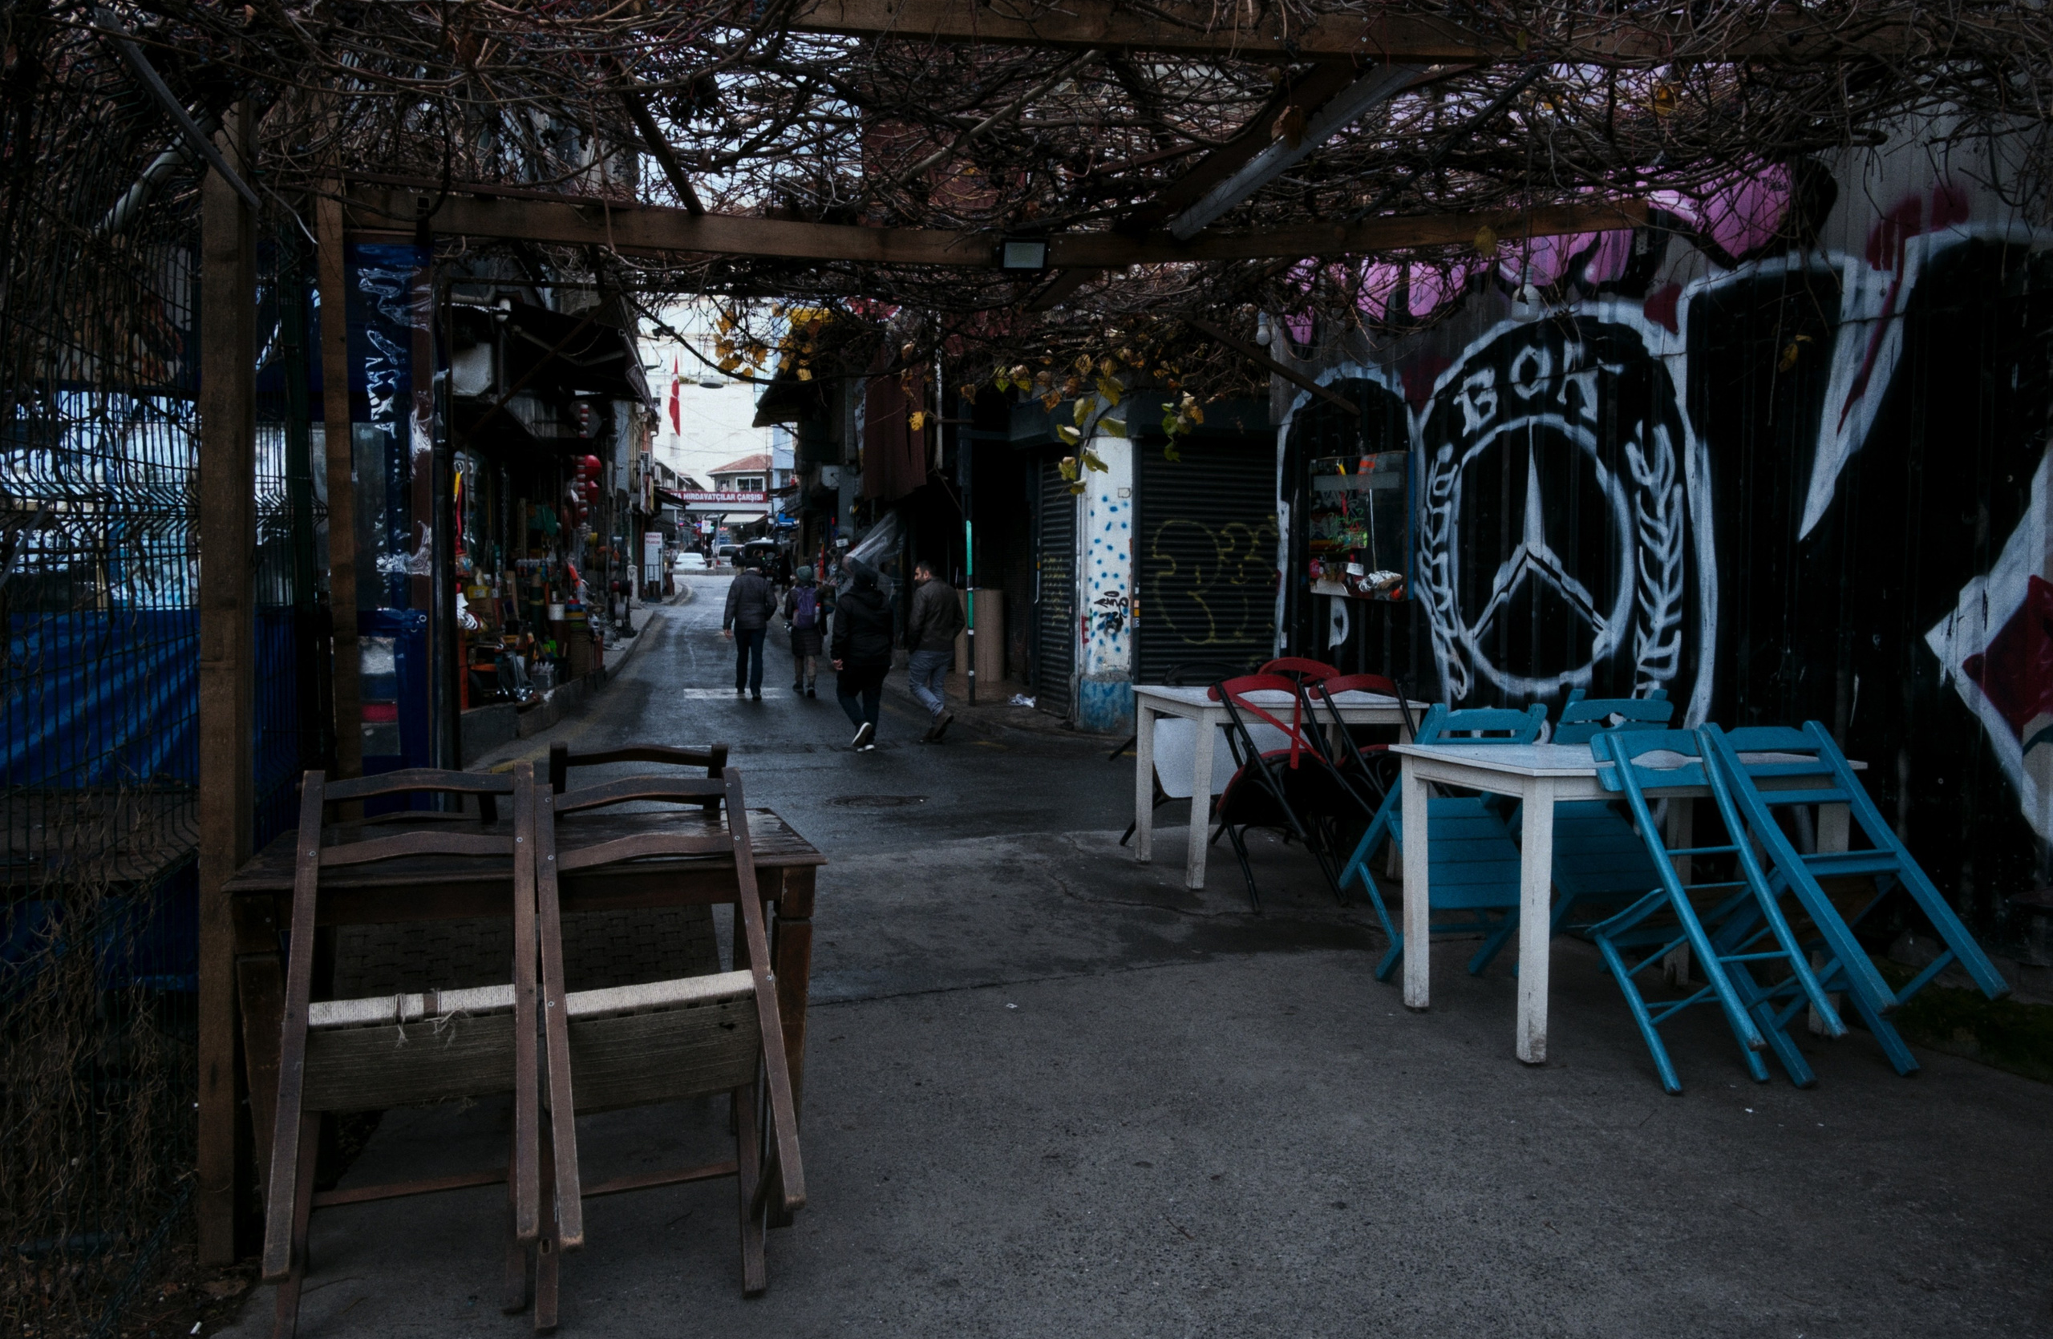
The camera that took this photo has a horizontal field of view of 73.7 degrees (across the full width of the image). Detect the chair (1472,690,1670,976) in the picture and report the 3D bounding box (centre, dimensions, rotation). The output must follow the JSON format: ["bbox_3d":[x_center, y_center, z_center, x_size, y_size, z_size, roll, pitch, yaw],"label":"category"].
[{"bbox_3d":[1.785,0.500,4.340,0.390,0.860,0.420,0,25,-14],"label":"chair"}]

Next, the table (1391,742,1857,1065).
[{"bbox_3d":[1.683,0.620,3.908,1.075,0.758,0.665,0,3,-17],"label":"table"}]

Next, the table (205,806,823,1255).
[{"bbox_3d":[-0.986,0.726,2.804,1.030,0.745,0.645,0,3,-20],"label":"table"}]

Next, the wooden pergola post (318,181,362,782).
[{"bbox_3d":[-1.825,-0.145,3.680,0.068,2.400,0.068,-1,2,-20],"label":"wooden pergola post"}]

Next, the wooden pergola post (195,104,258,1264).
[{"bbox_3d":[-1.390,0.008,2.380,0.062,2.030,0.068,0,2,-5],"label":"wooden pergola post"}]

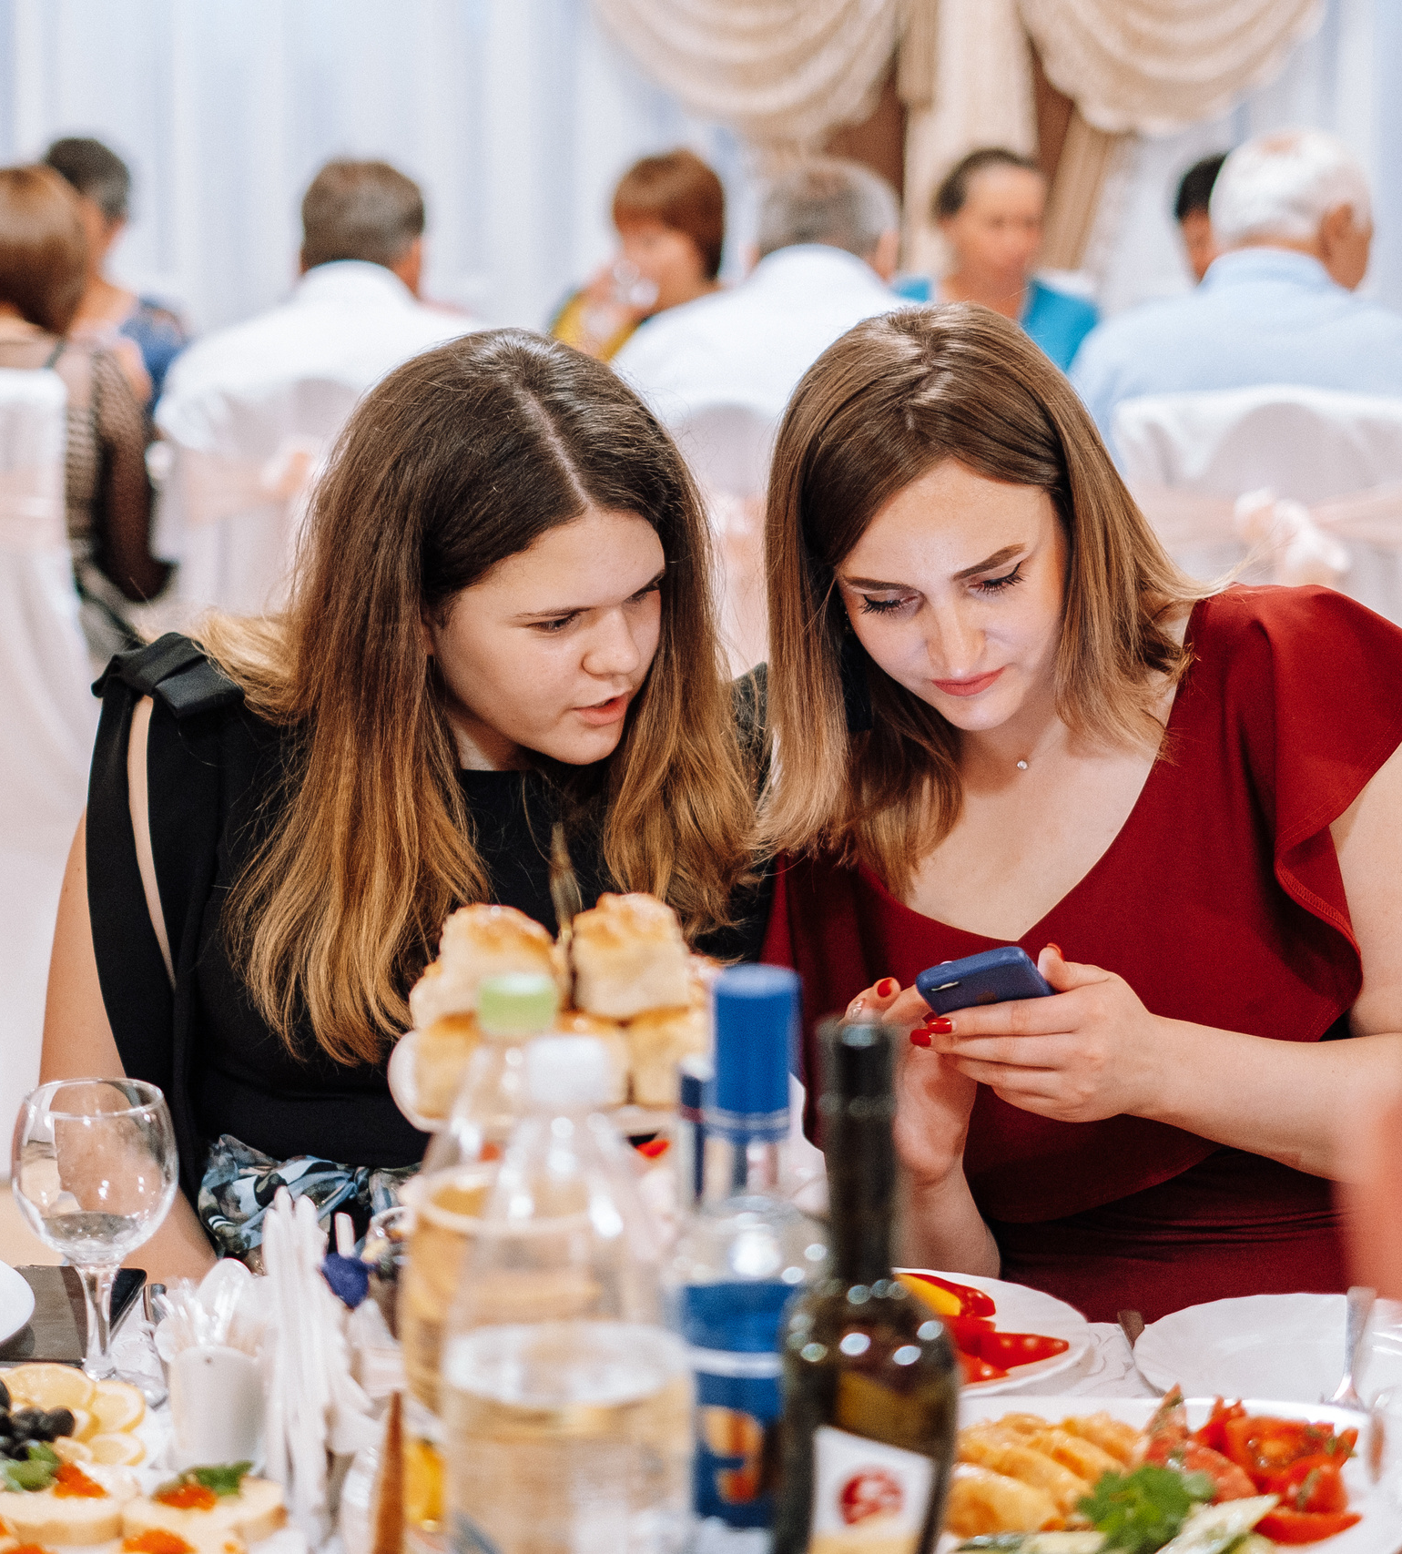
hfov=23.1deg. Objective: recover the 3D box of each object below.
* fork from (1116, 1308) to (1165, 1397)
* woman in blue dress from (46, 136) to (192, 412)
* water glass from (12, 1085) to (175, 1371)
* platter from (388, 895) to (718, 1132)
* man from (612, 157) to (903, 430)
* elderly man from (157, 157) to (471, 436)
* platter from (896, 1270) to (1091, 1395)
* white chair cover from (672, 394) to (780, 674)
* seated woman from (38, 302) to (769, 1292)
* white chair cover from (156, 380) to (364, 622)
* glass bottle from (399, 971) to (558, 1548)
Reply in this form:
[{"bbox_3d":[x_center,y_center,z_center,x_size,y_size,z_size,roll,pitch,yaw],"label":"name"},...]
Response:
[{"bbox_3d":[0.237,0.314,1.797,0.024,0.020,0.195,0,12,0],"label":"fork"},{"bbox_3d":[-0.955,-0.361,5.543,0.480,1.300,0.700,2,12,11],"label":"woman in blue dress"},{"bbox_3d":[-0.305,0.235,1.719,0.082,0.151,0.082,1,12,0],"label":"water glass"},{"bbox_3d":[-0.064,0.103,1.570,0.162,0.100,0.162,1,12,0],"label":"platter"},{"bbox_3d":[0.149,-0.162,4.472,0.500,1.280,0.780,2,12,5],"label":"man"},{"bbox_3d":[-0.460,-0.166,4.583,0.520,1.310,0.750,2,12,8],"label":"elderly man"},{"bbox_3d":[0.114,0.296,1.834,0.195,0.045,0.195,2,12,8],"label":"platter"},{"bbox_3d":[0.061,0.020,4.287,0.430,1.010,0.520,2,12,5],"label":"white chair cover"},{"bbox_3d":[-0.178,0.381,2.024,0.480,1.230,0.750,-1,12,-8],"label":"seated woman"},{"bbox_3d":[-0.455,-0.005,4.473,0.440,1.040,0.500,2,12,8],"label":"white chair cover"},{"bbox_3d":[-0.071,0.243,1.379,0.090,0.330,0.090,2,12,8],"label":"glass bottle"}]

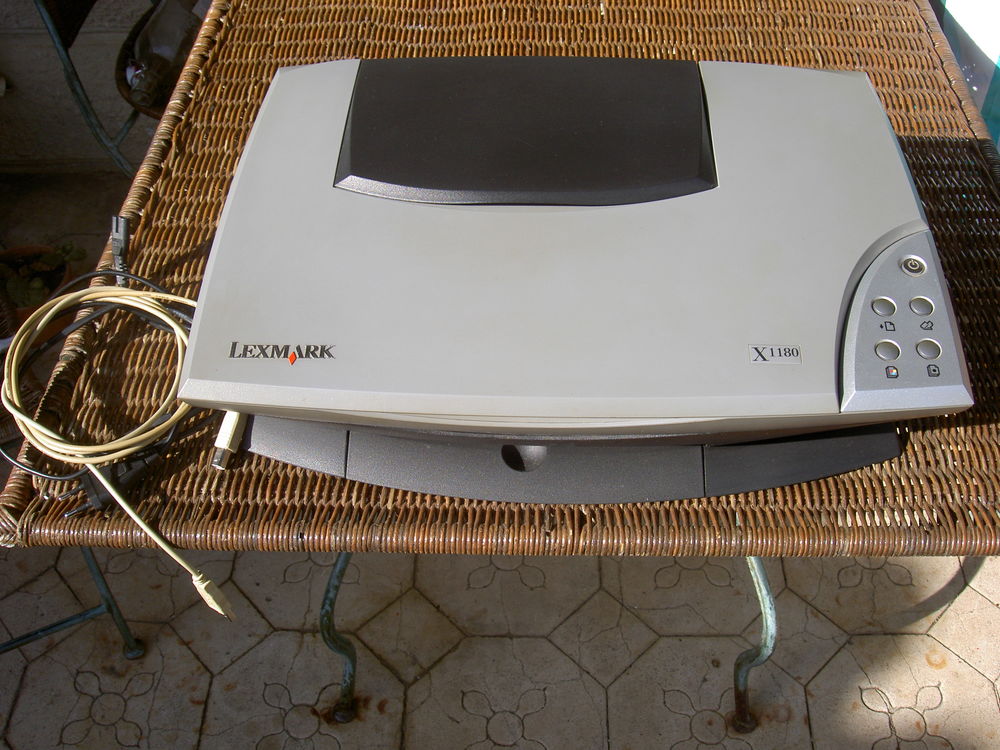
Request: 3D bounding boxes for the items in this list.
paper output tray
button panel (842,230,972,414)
[{"bbox_3d":[0.048,0.042,0.722,0.414,0.022,0.092,0,47,1],"label":"paper output tray"},{"bbox_3d":[0.216,-0.035,0.624,0.076,0.016,0.143,1,48,2],"label":"button panel"}]

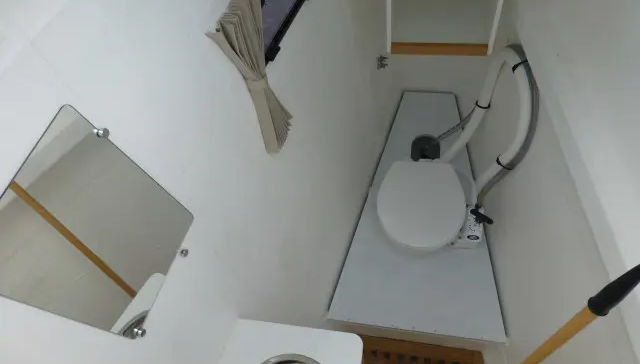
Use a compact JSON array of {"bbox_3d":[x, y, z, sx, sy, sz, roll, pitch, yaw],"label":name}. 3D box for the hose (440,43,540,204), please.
[{"bbox_3d":[0.701,-0.228,1.881,0.350,0.420,0.530,4,62,12],"label":"hose"}]

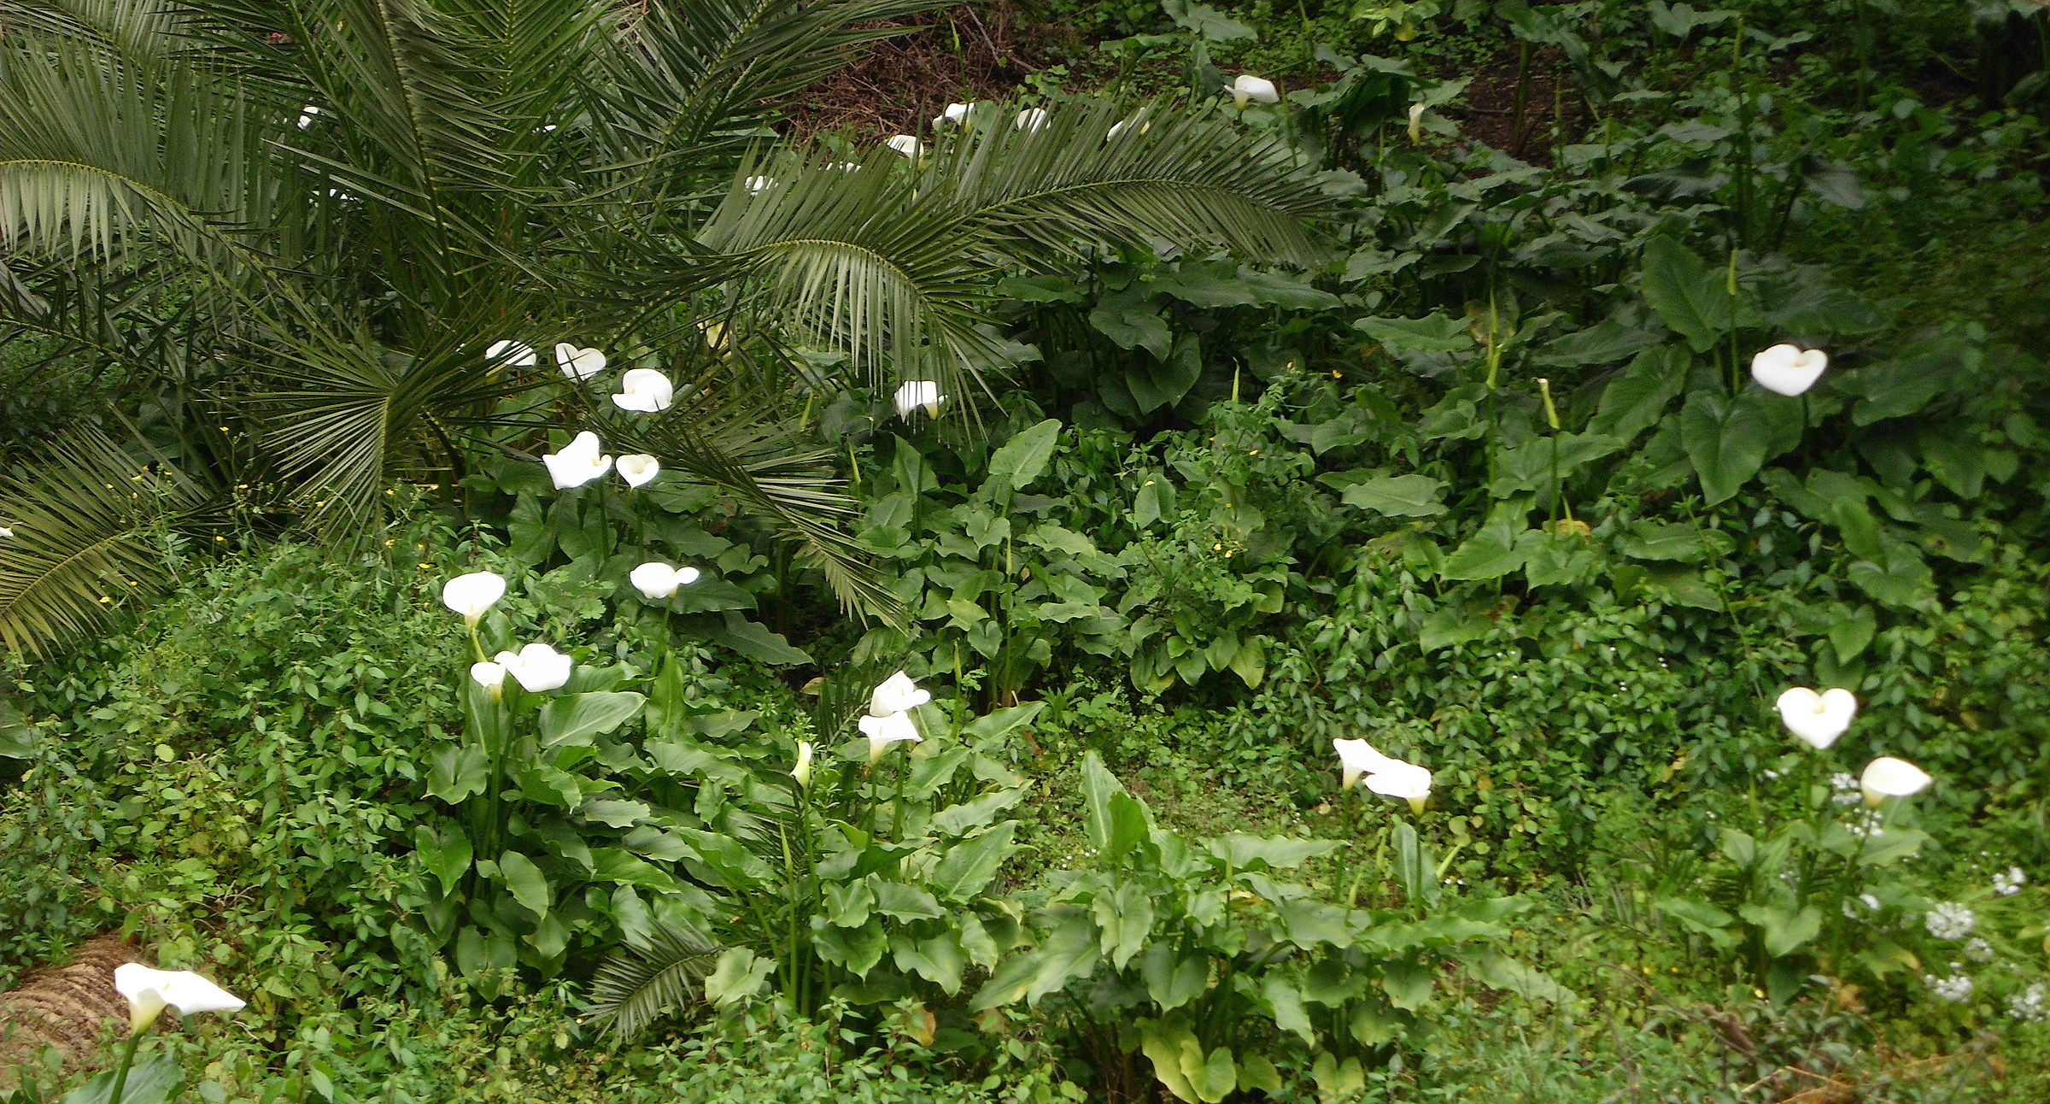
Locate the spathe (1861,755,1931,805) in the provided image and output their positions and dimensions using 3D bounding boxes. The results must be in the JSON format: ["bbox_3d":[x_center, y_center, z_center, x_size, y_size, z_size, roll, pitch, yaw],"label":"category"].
[{"bbox_3d":[1.573,0.412,9.300,0.120,0.080,0.110,8,15,34],"label":"spathe"}]

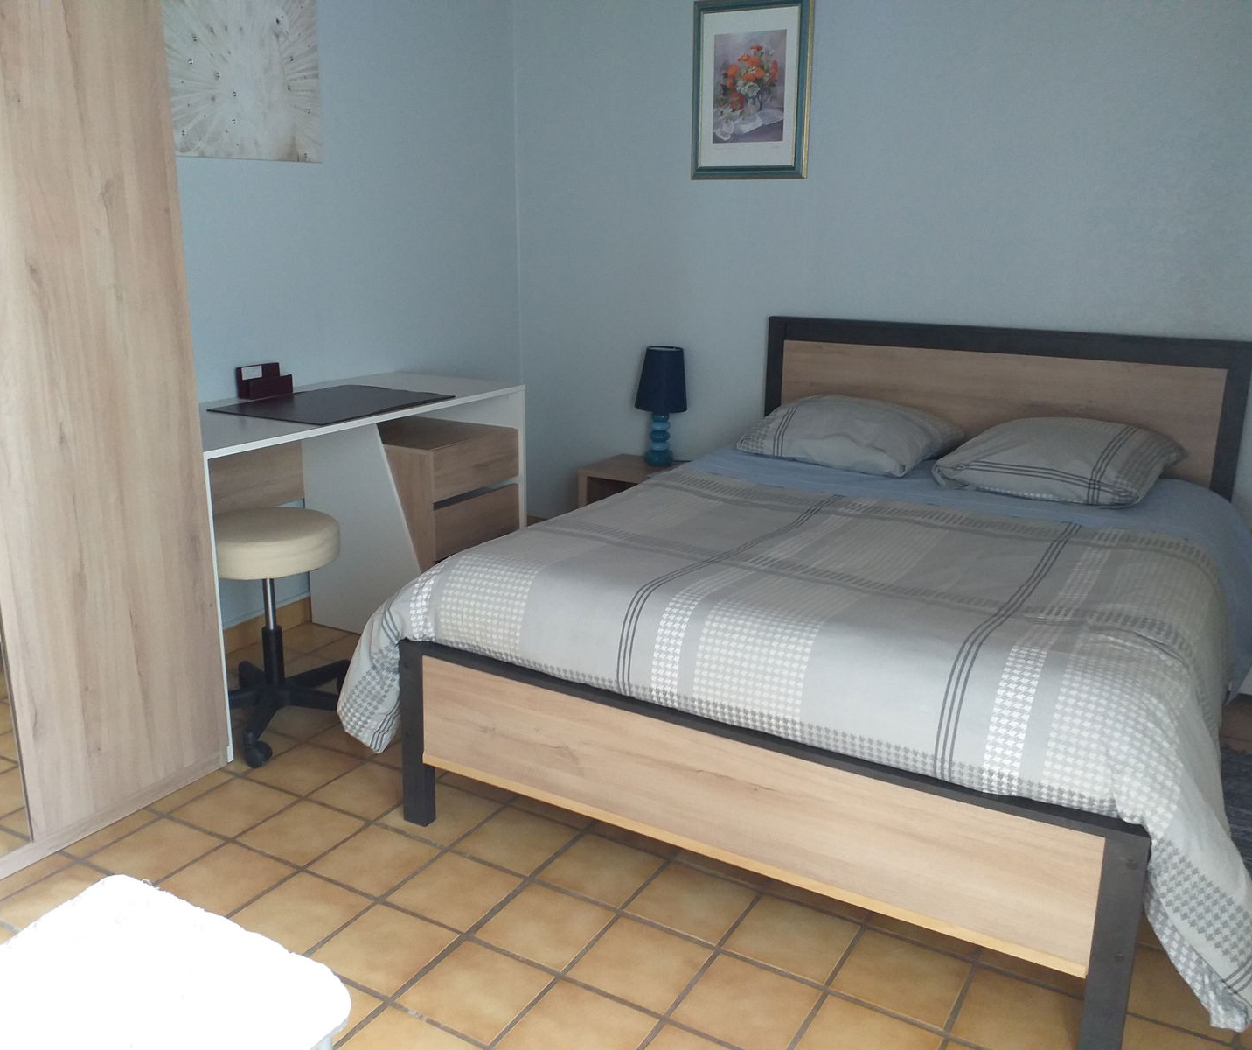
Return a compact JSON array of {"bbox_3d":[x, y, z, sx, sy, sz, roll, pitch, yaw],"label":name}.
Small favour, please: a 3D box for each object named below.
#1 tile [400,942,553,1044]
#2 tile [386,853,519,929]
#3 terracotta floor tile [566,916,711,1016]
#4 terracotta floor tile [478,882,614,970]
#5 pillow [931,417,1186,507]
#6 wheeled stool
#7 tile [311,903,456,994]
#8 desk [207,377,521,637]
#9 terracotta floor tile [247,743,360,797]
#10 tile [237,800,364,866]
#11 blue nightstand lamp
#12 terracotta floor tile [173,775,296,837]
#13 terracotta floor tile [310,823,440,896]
[{"bbox_3d":[-0.255,0.798,1.799,0.195,0.010,0.195,9,17,28],"label":"tile"},{"bbox_3d":[-0.344,0.739,2.112,0.195,0.012,0.195,9,17,28],"label":"tile"},{"bbox_3d":[0.028,0.783,1.879,0.195,0.010,0.195,9,17,28],"label":"terracotta floor tile"},{"bbox_3d":[-0.151,0.754,1.977,0.195,0.010,0.195,9,17,28],"label":"terracotta floor tile"},{"bbox_3d":[1.240,-0.212,3.023,0.590,0.190,0.480,10,18,30],"label":"pillow"},{"bbox_3d":[-0.915,0.257,2.726,0.530,0.541,0.530,9,17,28],"label":"wheeled stool"},{"bbox_3d":[-0.436,0.767,1.902,0.195,0.010,0.195,9,17,28],"label":"tile"},{"bbox_3d":[-0.892,0.027,3.180,0.547,0.788,1.282,9,17,29],"label":"desk"},{"bbox_3d":[-0.790,0.606,2.581,0.195,0.012,0.195,9,17,28],"label":"terracotta floor tile"},{"bbox_3d":[-0.697,0.666,2.269,0.195,0.010,0.195,9,17,28],"label":"tile"},{"bbox_3d":[0.128,-0.432,3.921,0.215,0.436,0.215,1,15,0],"label":"blue nightstand lamp"},{"bbox_3d":[-0.878,0.635,2.370,0.195,0.010,0.195,9,17,28],"label":"terracotta floor tile"},{"bbox_3d":[-0.530,0.710,2.210,0.195,0.012,0.195,9,17,28],"label":"terracotta floor tile"}]

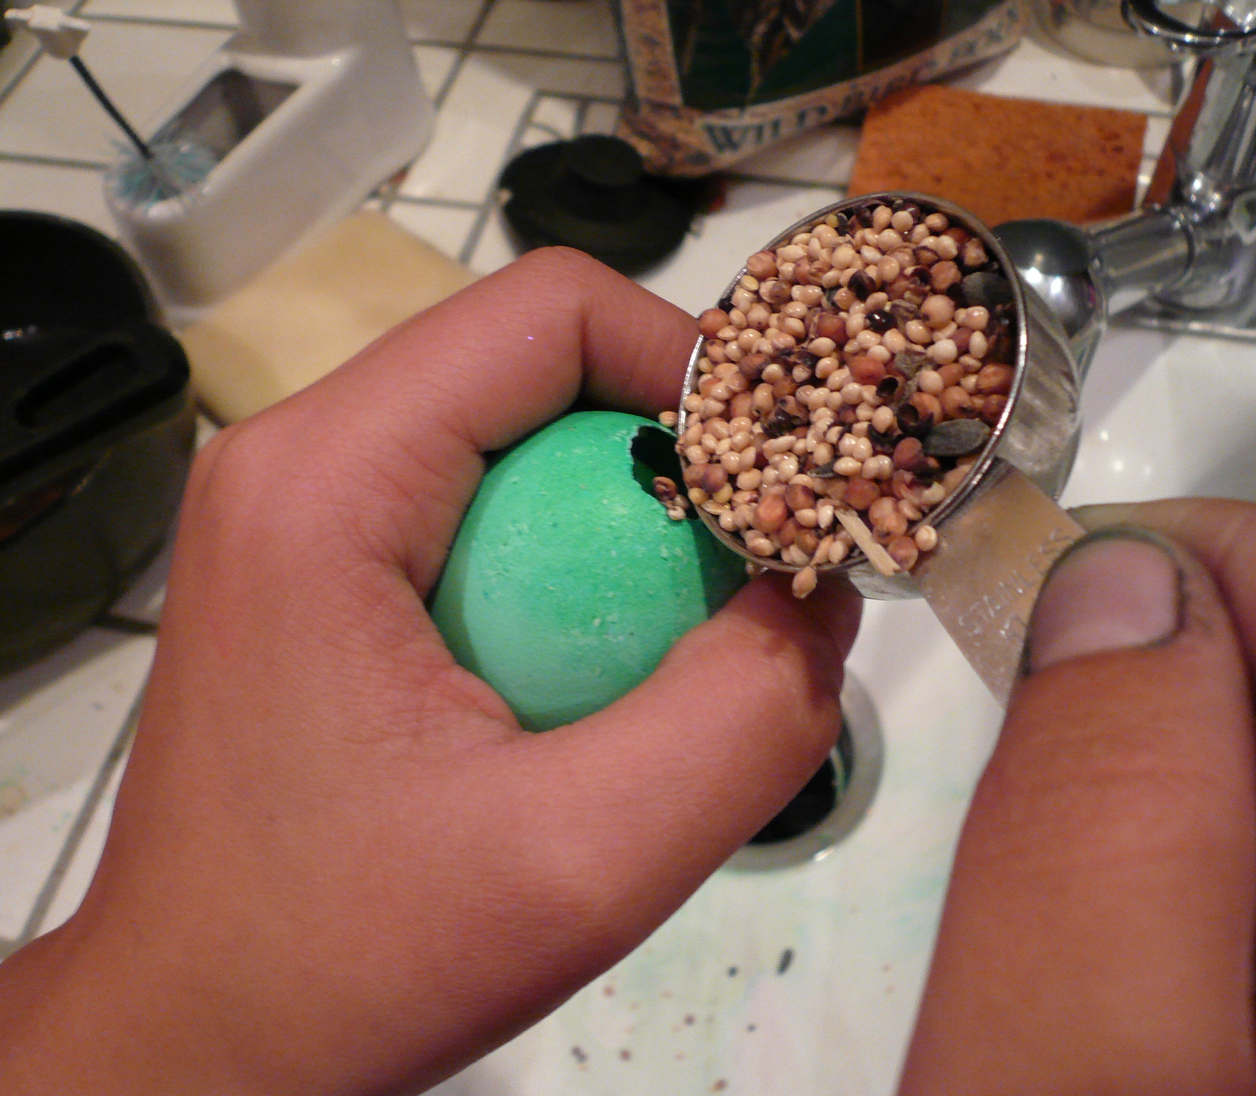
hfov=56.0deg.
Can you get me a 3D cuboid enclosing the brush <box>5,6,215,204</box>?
[{"bbox_3d":[-0.189,-0.159,0.445,0.035,0.100,0.034,-6,62,12],"label":"brush"}]

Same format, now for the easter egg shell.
[{"bbox_3d":[-0.006,0.006,0.177,0.044,0.056,0.044,26,37,-8],"label":"easter egg shell"}]

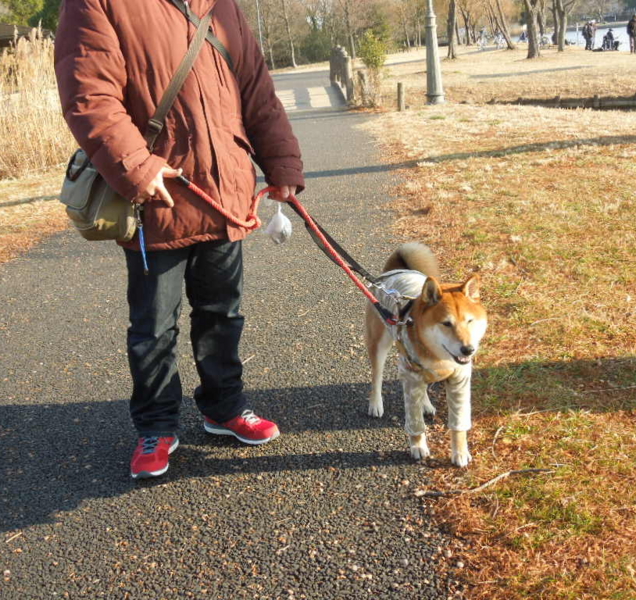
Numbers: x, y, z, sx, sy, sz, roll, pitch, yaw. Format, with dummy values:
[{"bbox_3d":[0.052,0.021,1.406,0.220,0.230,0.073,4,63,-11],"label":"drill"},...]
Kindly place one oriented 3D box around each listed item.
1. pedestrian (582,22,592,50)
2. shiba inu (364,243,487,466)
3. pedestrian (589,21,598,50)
[{"bbox_3d":[15.537,-15.242,51.980,0.450,1.650,0.500,-11,16,-20],"label":"pedestrian"},{"bbox_3d":[0.313,0.169,2.730,0.235,0.565,0.620,-8,16,-11],"label":"shiba inu"},{"bbox_3d":[16.128,-15.501,52.776,0.420,1.680,0.480,-7,16,-8],"label":"pedestrian"}]

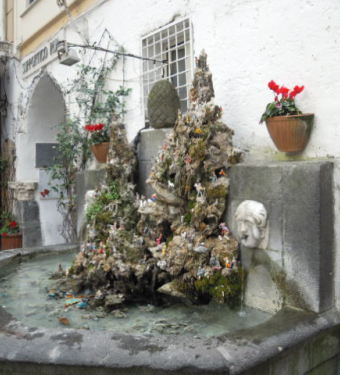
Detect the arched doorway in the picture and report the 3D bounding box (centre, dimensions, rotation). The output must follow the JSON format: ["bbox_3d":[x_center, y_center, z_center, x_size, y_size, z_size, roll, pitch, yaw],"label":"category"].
[{"bbox_3d":[-1.800,-0.190,6.150,0.400,2.850,1.800,-1,2,-40],"label":"arched doorway"}]

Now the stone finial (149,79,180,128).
[{"bbox_3d":[-0.047,-0.716,3.490,0.280,0.420,0.280,0,1,0],"label":"stone finial"}]

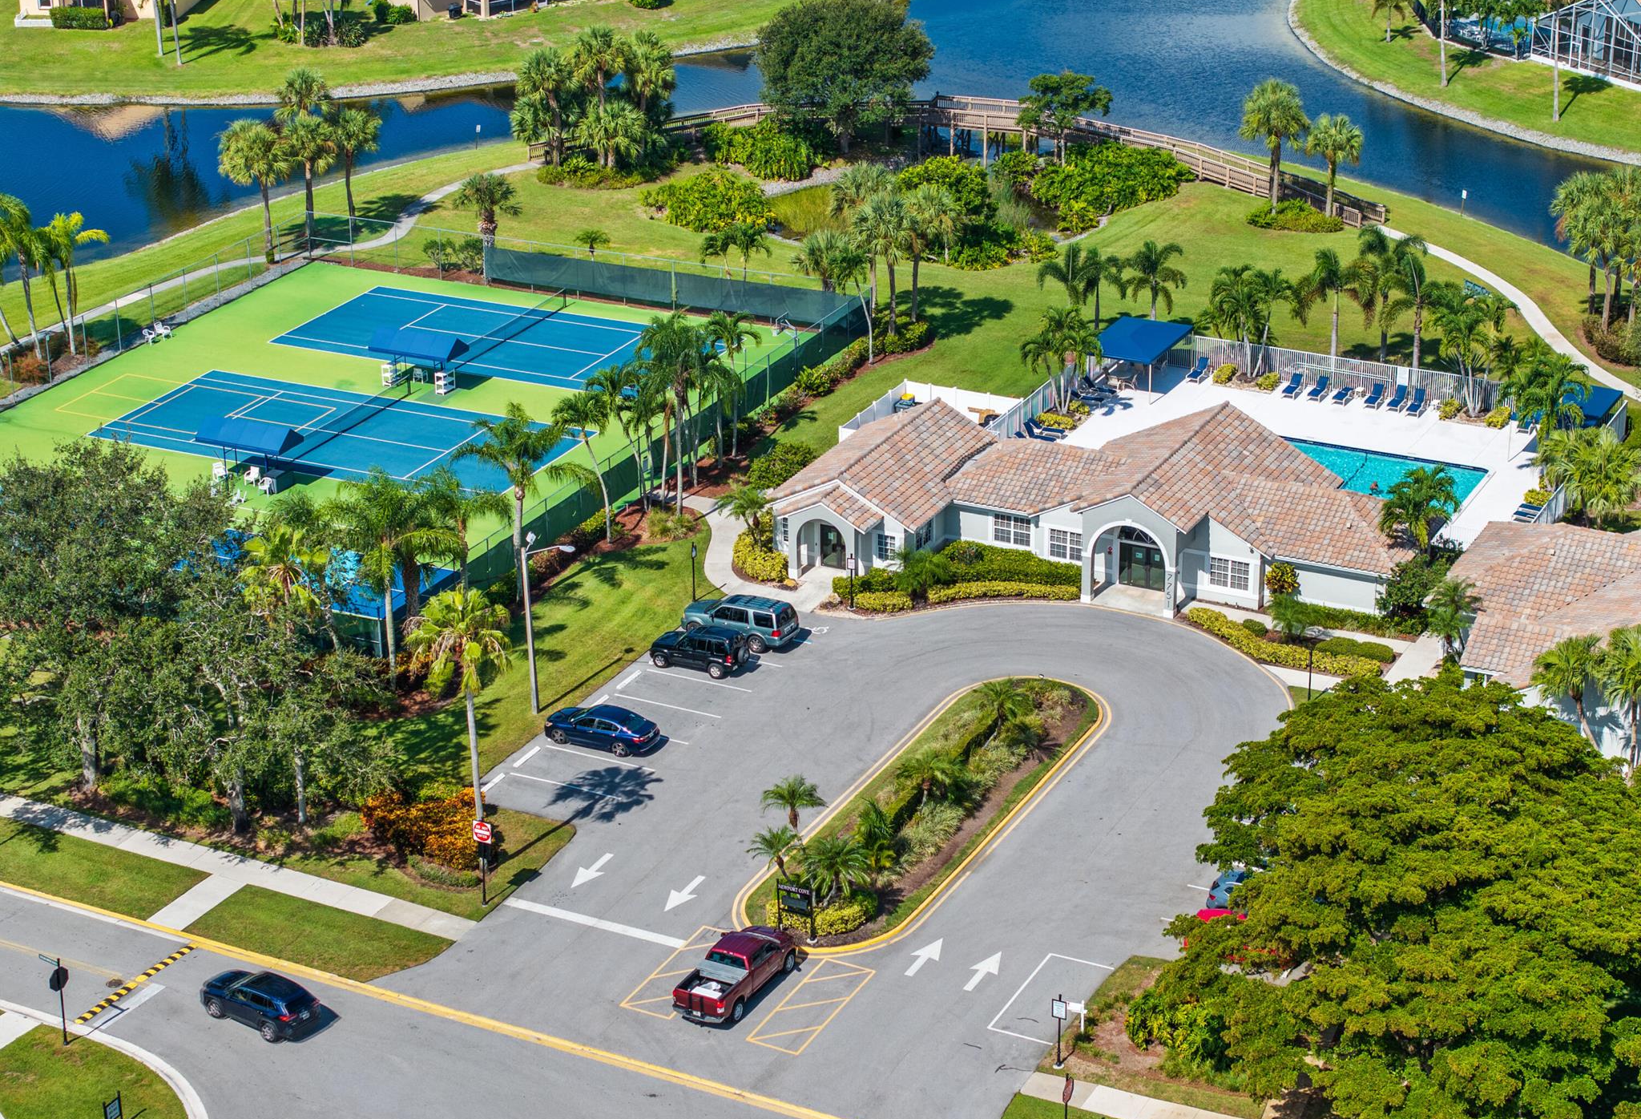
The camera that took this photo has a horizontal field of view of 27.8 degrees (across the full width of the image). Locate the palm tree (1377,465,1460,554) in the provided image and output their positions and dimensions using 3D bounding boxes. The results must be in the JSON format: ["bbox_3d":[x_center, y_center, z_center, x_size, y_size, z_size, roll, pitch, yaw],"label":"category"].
[{"bbox_3d":[26.768,-1.666,148.725,3.716,5.508,3.716,-1,22,0],"label":"palm tree"}]

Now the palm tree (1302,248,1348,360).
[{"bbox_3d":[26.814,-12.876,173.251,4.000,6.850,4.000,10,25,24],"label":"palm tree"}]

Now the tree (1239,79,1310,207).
[{"bbox_3d":[27.371,-24.842,200.649,4.374,8.619,4.374,-1,22,0],"label":"tree"}]

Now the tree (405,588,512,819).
[{"bbox_3d":[-13.096,6.431,121.666,4.000,11.200,4.000,-3,23,-6],"label":"tree"}]

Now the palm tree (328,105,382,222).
[{"bbox_3d":[-28.157,-23.789,202.289,3.100,7.540,3.100,-1,22,0],"label":"palm tree"}]

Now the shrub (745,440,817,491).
[{"bbox_3d":[-1.413,-4.548,160.799,2.900,1.600,3.200,10,25,24],"label":"shrub"}]

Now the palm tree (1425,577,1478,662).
[{"bbox_3d":[26.440,2.575,139.129,2.400,3.950,2.400,4,23,11],"label":"palm tree"}]

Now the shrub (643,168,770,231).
[{"bbox_3d":[-7.026,-22.276,204.211,7.800,2.300,6.200,-2,22,-2],"label":"shrub"}]

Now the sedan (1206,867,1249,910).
[{"bbox_3d":[16.437,12.137,119.070,4.600,1.450,1.800,10,25,24],"label":"sedan"}]

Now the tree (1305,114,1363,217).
[{"bbox_3d":[30.978,-23.509,200.361,3.400,6.710,3.400,10,25,24],"label":"tree"}]

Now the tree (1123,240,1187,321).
[{"bbox_3d":[18.041,-14.406,178.909,3.500,5.600,3.500,2,23,6],"label":"tree"}]

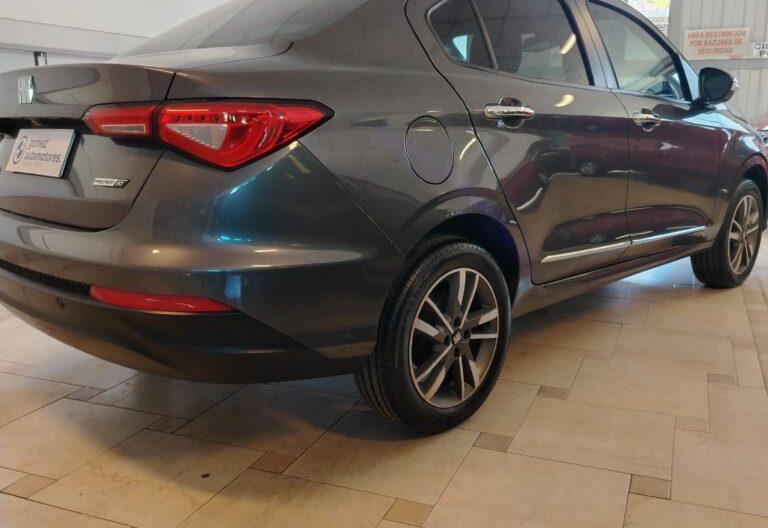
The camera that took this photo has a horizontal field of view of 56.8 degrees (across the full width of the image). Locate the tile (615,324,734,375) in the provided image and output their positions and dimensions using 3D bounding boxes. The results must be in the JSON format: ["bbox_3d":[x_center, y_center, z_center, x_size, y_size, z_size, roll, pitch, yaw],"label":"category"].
[{"bbox_3d":[1.200,0.368,2.965,0.454,0.012,0.454,4,13,22],"label":"tile"}]

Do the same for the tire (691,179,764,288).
[{"bbox_3d":[1.922,-0.171,3.966,0.605,0.605,0.200,-12,17,-43],"label":"tire"}]

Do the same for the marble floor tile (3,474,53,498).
[{"bbox_3d":[-0.957,0.606,1.923,0.097,0.010,0.097,4,13,22],"label":"marble floor tile"}]

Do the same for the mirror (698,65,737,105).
[{"bbox_3d":[1.540,-0.822,3.268,0.115,0.165,0.178,-12,17,-43],"label":"mirror"}]

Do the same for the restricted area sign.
[{"bbox_3d":[3.314,-2.190,7.089,0.568,0.295,0.010,4,13,22],"label":"restricted area sign"}]

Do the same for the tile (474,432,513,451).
[{"bbox_3d":[0.333,0.550,2.166,0.099,0.012,0.099,4,13,22],"label":"tile"}]

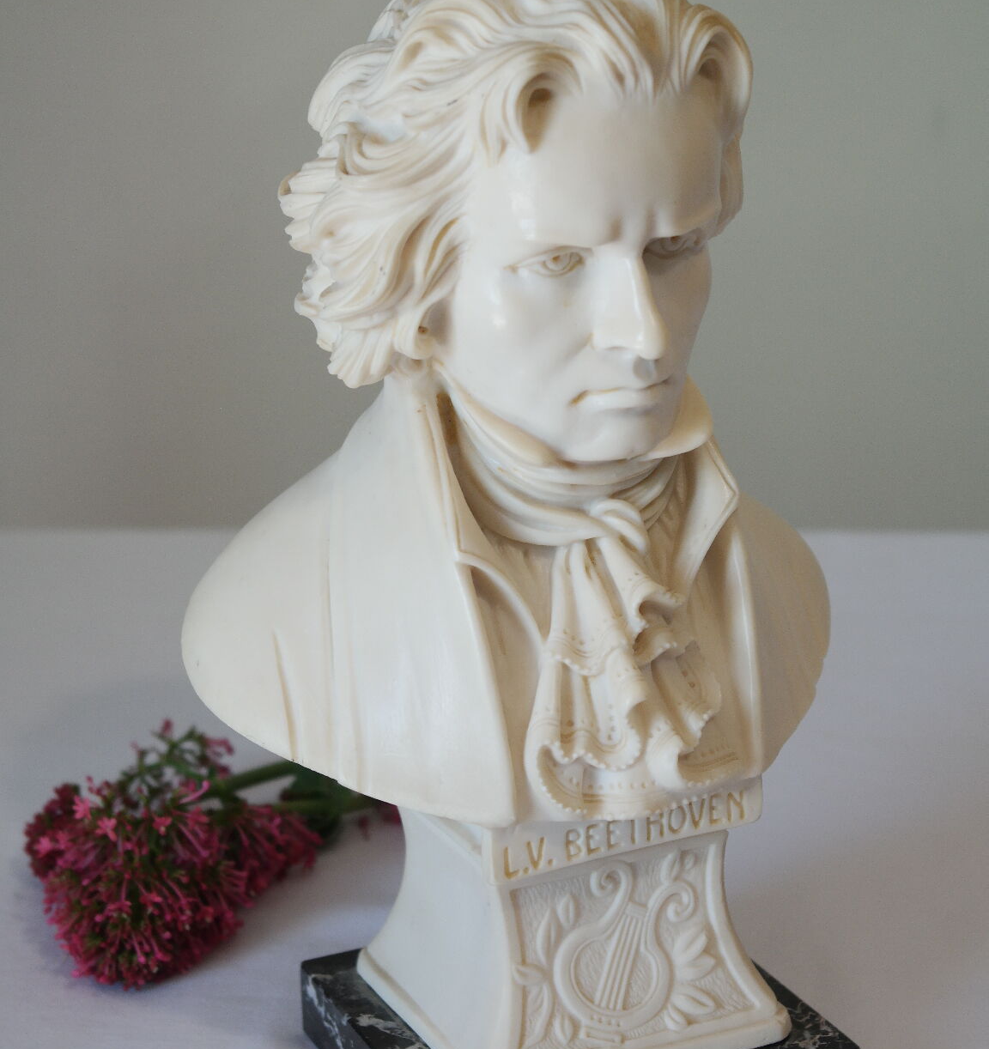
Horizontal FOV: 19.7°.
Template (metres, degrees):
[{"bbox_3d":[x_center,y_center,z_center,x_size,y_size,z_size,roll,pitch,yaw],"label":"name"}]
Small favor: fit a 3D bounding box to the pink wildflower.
[{"bbox_3d":[-0.089,0.095,0.800,0.071,0.048,0.083,6,21,23],"label":"pink wildflower"}]

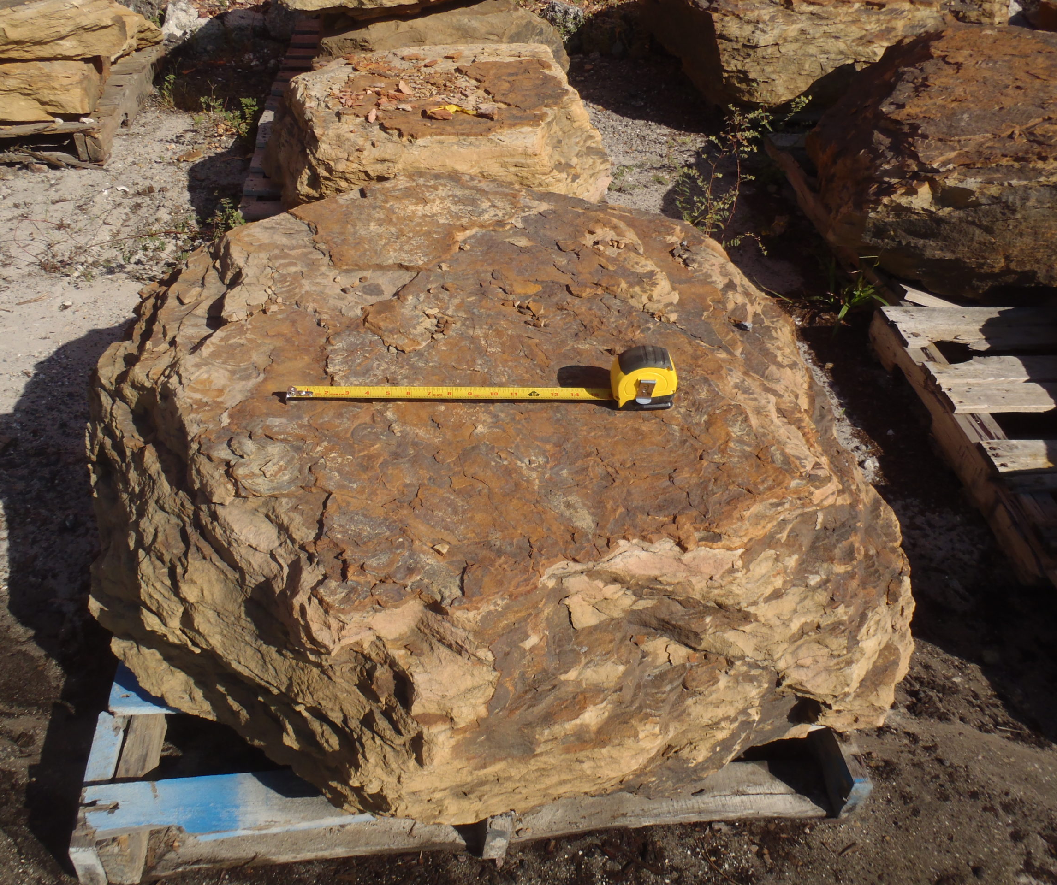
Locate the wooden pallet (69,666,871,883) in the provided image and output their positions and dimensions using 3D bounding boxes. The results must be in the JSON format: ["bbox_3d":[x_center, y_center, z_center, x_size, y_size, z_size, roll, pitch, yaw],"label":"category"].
[{"bbox_3d":[-0.121,0.141,1.708,1.016,0.120,1.200,-2,38,-7],"label":"wooden pallet"}]

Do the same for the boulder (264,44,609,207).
[{"bbox_3d":[-0.255,-0.902,2.758,0.880,0.270,0.890,-1,37,-5],"label":"boulder"}]

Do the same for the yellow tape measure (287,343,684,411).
[{"bbox_3d":[-0.057,-0.081,1.169,0.476,0.068,0.050,0,40,0],"label":"yellow tape measure"}]

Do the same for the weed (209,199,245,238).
[{"bbox_3d":[-0.831,-0.612,2.644,0.100,0.125,0.100,2,37,-1],"label":"weed"}]

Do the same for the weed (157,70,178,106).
[{"bbox_3d":[-1.339,-1.324,3.551,0.075,0.120,0.075,2,37,-1],"label":"weed"}]

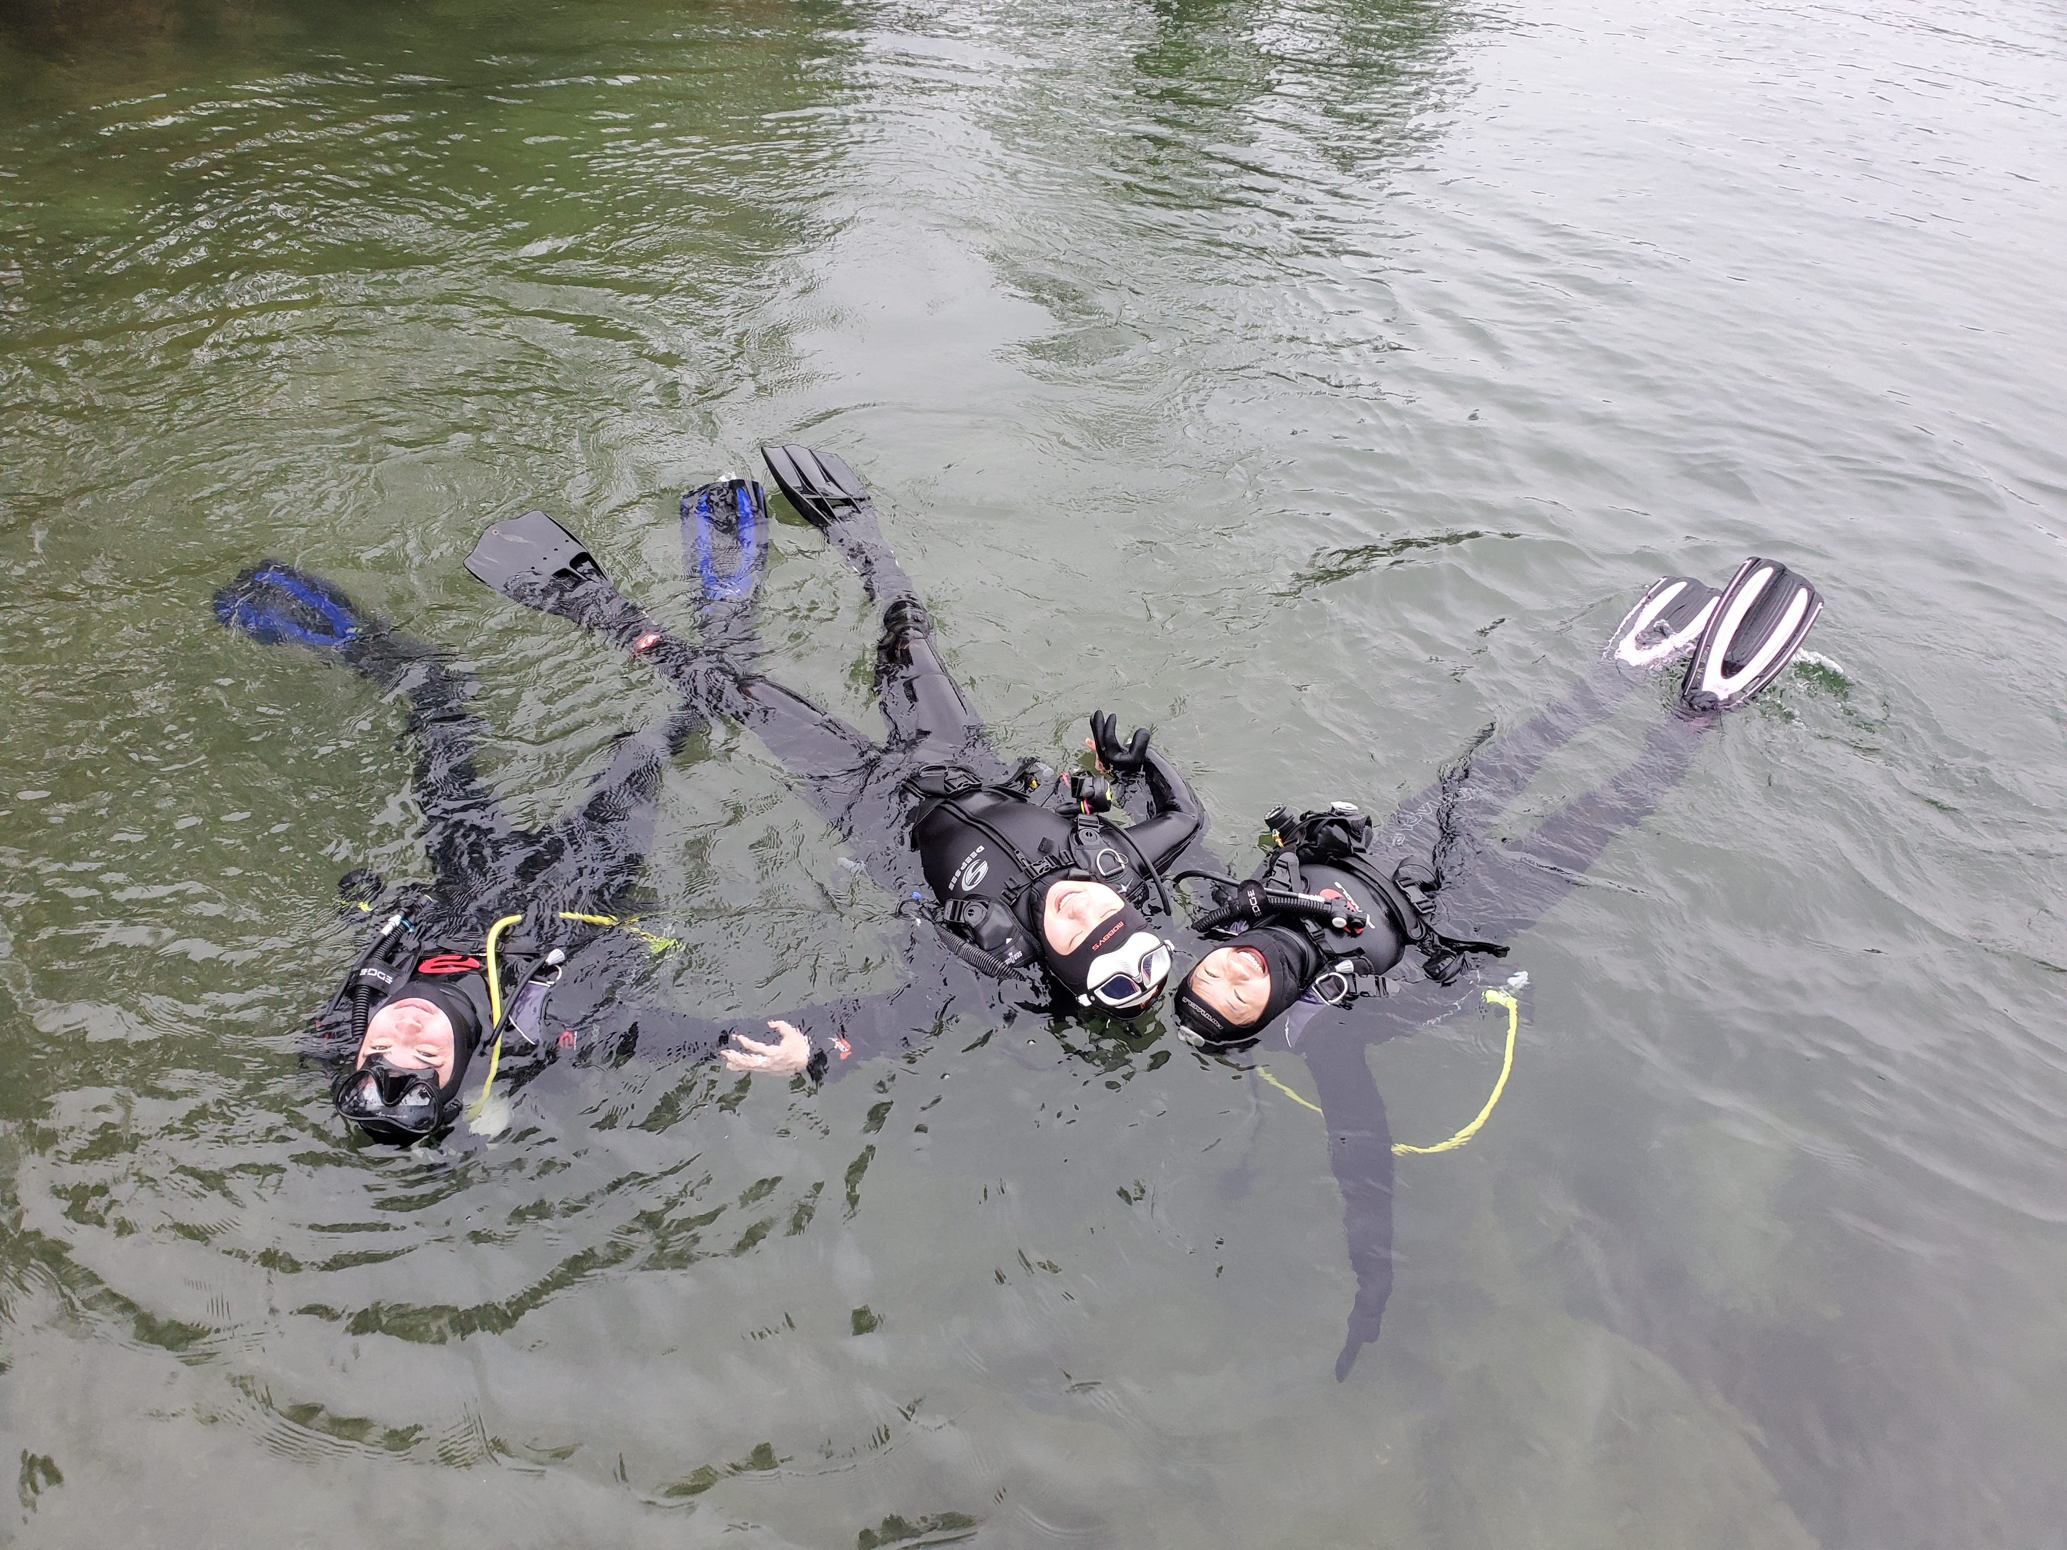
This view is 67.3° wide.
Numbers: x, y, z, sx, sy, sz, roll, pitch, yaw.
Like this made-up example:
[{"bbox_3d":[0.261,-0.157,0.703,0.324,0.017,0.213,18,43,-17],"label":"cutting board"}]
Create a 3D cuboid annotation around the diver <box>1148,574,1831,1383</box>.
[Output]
[{"bbox_3d":[0.996,0.223,3.136,1.965,0.490,0.826,-31,53,-28],"label":"diver"}]

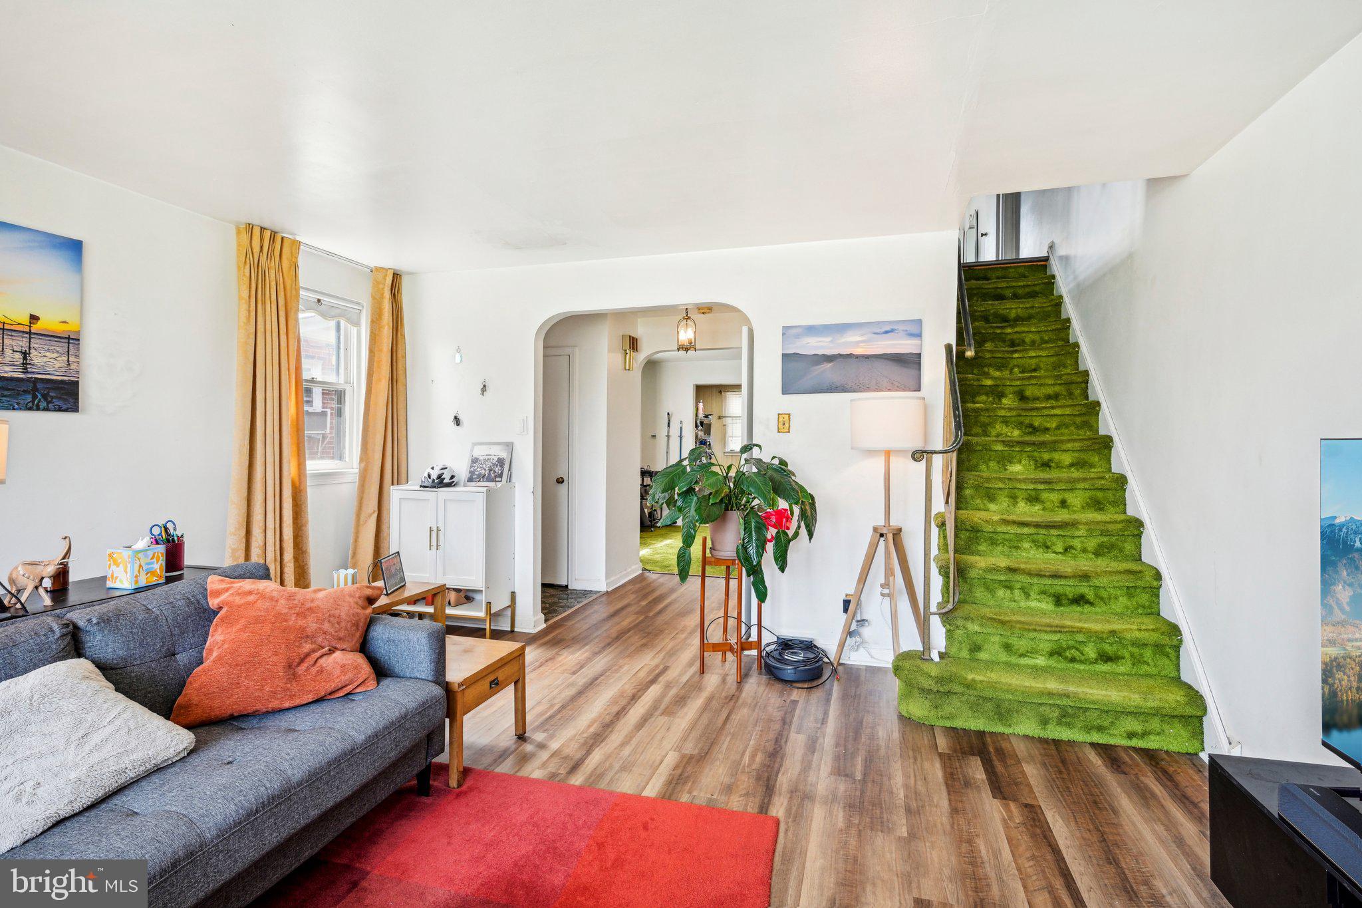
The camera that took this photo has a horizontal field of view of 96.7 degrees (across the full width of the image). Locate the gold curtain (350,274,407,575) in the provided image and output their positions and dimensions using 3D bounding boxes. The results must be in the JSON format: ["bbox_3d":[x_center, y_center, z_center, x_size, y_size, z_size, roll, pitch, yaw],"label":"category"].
[{"bbox_3d":[-1.955,-0.035,3.932,0.150,2.310,0.430,0,0,18],"label":"gold curtain"}]

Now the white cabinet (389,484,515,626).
[{"bbox_3d":[-1.500,0.696,3.987,0.710,0.995,0.345,0,0,16],"label":"white cabinet"}]

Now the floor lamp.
[{"bbox_3d":[1.066,0.460,3.177,0.506,1.503,0.476,1,1,17],"label":"floor lamp"}]

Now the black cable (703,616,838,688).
[{"bbox_3d":[0.488,1.073,3.341,0.724,0.268,0.347,1,1,17],"label":"black cable"}]

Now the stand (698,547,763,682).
[{"bbox_3d":[0.281,0.832,3.351,0.260,0.745,0.260,0,0,35],"label":"stand"}]

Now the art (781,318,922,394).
[{"bbox_3d":[0.953,-0.542,3.416,0.758,0.398,0.030,1,1,17],"label":"art"}]

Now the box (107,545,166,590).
[{"bbox_3d":[-1.847,0.384,2.051,0.112,0.128,0.112,0,0,8],"label":"box"}]

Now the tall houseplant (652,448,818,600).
[{"bbox_3d":[0.256,0.364,3.294,0.893,0.833,0.734,1,1,17],"label":"tall houseplant"}]

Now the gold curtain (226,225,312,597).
[{"bbox_3d":[-2.268,-0.040,3.335,0.140,2.300,0.460,0,0,18],"label":"gold curtain"}]

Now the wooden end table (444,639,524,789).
[{"bbox_3d":[-0.978,0.999,2.429,0.530,0.385,0.465,0,0,16],"label":"wooden end table"}]

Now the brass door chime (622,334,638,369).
[{"bbox_3d":[-0.469,-0.926,5.611,0.069,0.321,0.203,1,1,17],"label":"brass door chime"}]

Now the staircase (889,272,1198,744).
[{"bbox_3d":[1.934,-0.139,3.775,1.220,2.689,2.451,1,1,17],"label":"staircase"}]

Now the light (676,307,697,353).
[{"bbox_3d":[0.049,-1.019,4.930,0.152,0.385,0.152,0,0,18],"label":"light"}]

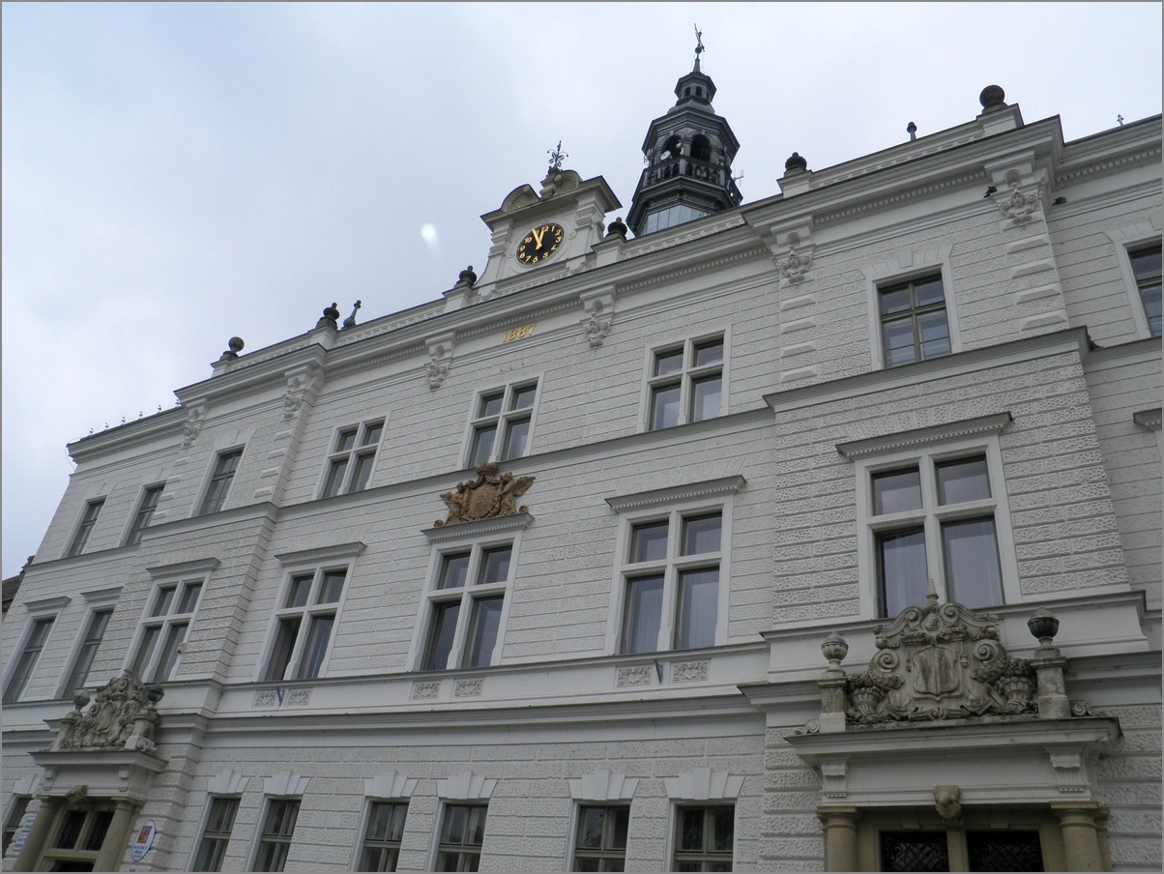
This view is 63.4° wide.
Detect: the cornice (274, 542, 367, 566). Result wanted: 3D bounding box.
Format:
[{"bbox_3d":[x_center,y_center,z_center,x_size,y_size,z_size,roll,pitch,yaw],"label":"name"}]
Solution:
[{"bbox_3d":[-5.951,2.688,21.339,2.646,0.229,0.250,-12,-38,28],"label":"cornice"}]

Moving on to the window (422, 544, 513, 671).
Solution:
[{"bbox_3d":[-2.240,3.272,18.289,1.862,2.607,0.199,-12,-38,28],"label":"window"}]

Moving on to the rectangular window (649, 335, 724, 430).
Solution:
[{"bbox_3d":[2.101,-0.986,18.738,1.606,2.025,0.216,-12,-38,28],"label":"rectangular window"}]

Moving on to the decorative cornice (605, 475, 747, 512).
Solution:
[{"bbox_3d":[1.637,1.051,16.929,2.700,0.279,0.253,-12,-38,28],"label":"decorative cornice"}]

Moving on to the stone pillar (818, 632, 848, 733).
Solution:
[{"bbox_3d":[3.543,3.453,13.149,0.425,1.593,0.425,-12,-37,29],"label":"stone pillar"}]

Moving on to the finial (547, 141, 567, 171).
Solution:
[{"bbox_3d":[-0.631,-7.779,25.931,0.702,1.148,0.607,-12,-37,29],"label":"finial"}]

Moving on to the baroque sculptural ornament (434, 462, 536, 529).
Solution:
[{"bbox_3d":[-1.960,1.161,19.307,2.381,1.383,0.319,-12,-38,28],"label":"baroque sculptural ornament"}]

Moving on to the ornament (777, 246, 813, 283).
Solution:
[{"bbox_3d":[4.061,-3.287,17.969,0.689,0.985,0.324,-12,-37,29],"label":"ornament"}]

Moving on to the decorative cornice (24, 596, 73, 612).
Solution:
[{"bbox_3d":[-15.188,4.766,26.711,1.971,0.223,0.209,-12,-38,28],"label":"decorative cornice"}]

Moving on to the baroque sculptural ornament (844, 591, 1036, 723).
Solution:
[{"bbox_3d":[4.547,2.823,12.352,2.328,1.875,0.359,-12,-38,28],"label":"baroque sculptural ornament"}]

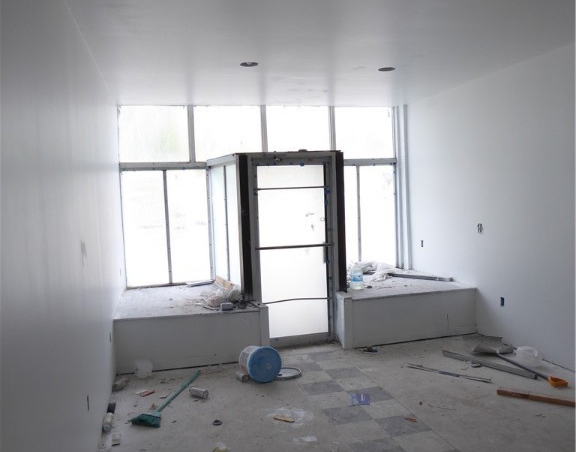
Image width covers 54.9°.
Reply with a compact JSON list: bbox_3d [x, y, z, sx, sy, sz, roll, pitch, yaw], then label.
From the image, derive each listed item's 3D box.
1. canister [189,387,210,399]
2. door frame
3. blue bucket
[{"bbox_3d":[-0.748,1.399,4.655,0.160,0.070,0.070,0,4,37],"label":"canister"},{"bbox_3d":[0.123,0.263,6.085,1.050,2.120,0.120,-3,3,-14],"label":"door frame"},{"bbox_3d":[-0.266,1.248,5.060,0.310,0.310,0.300,-4,-1,-27],"label":"blue bucket"}]

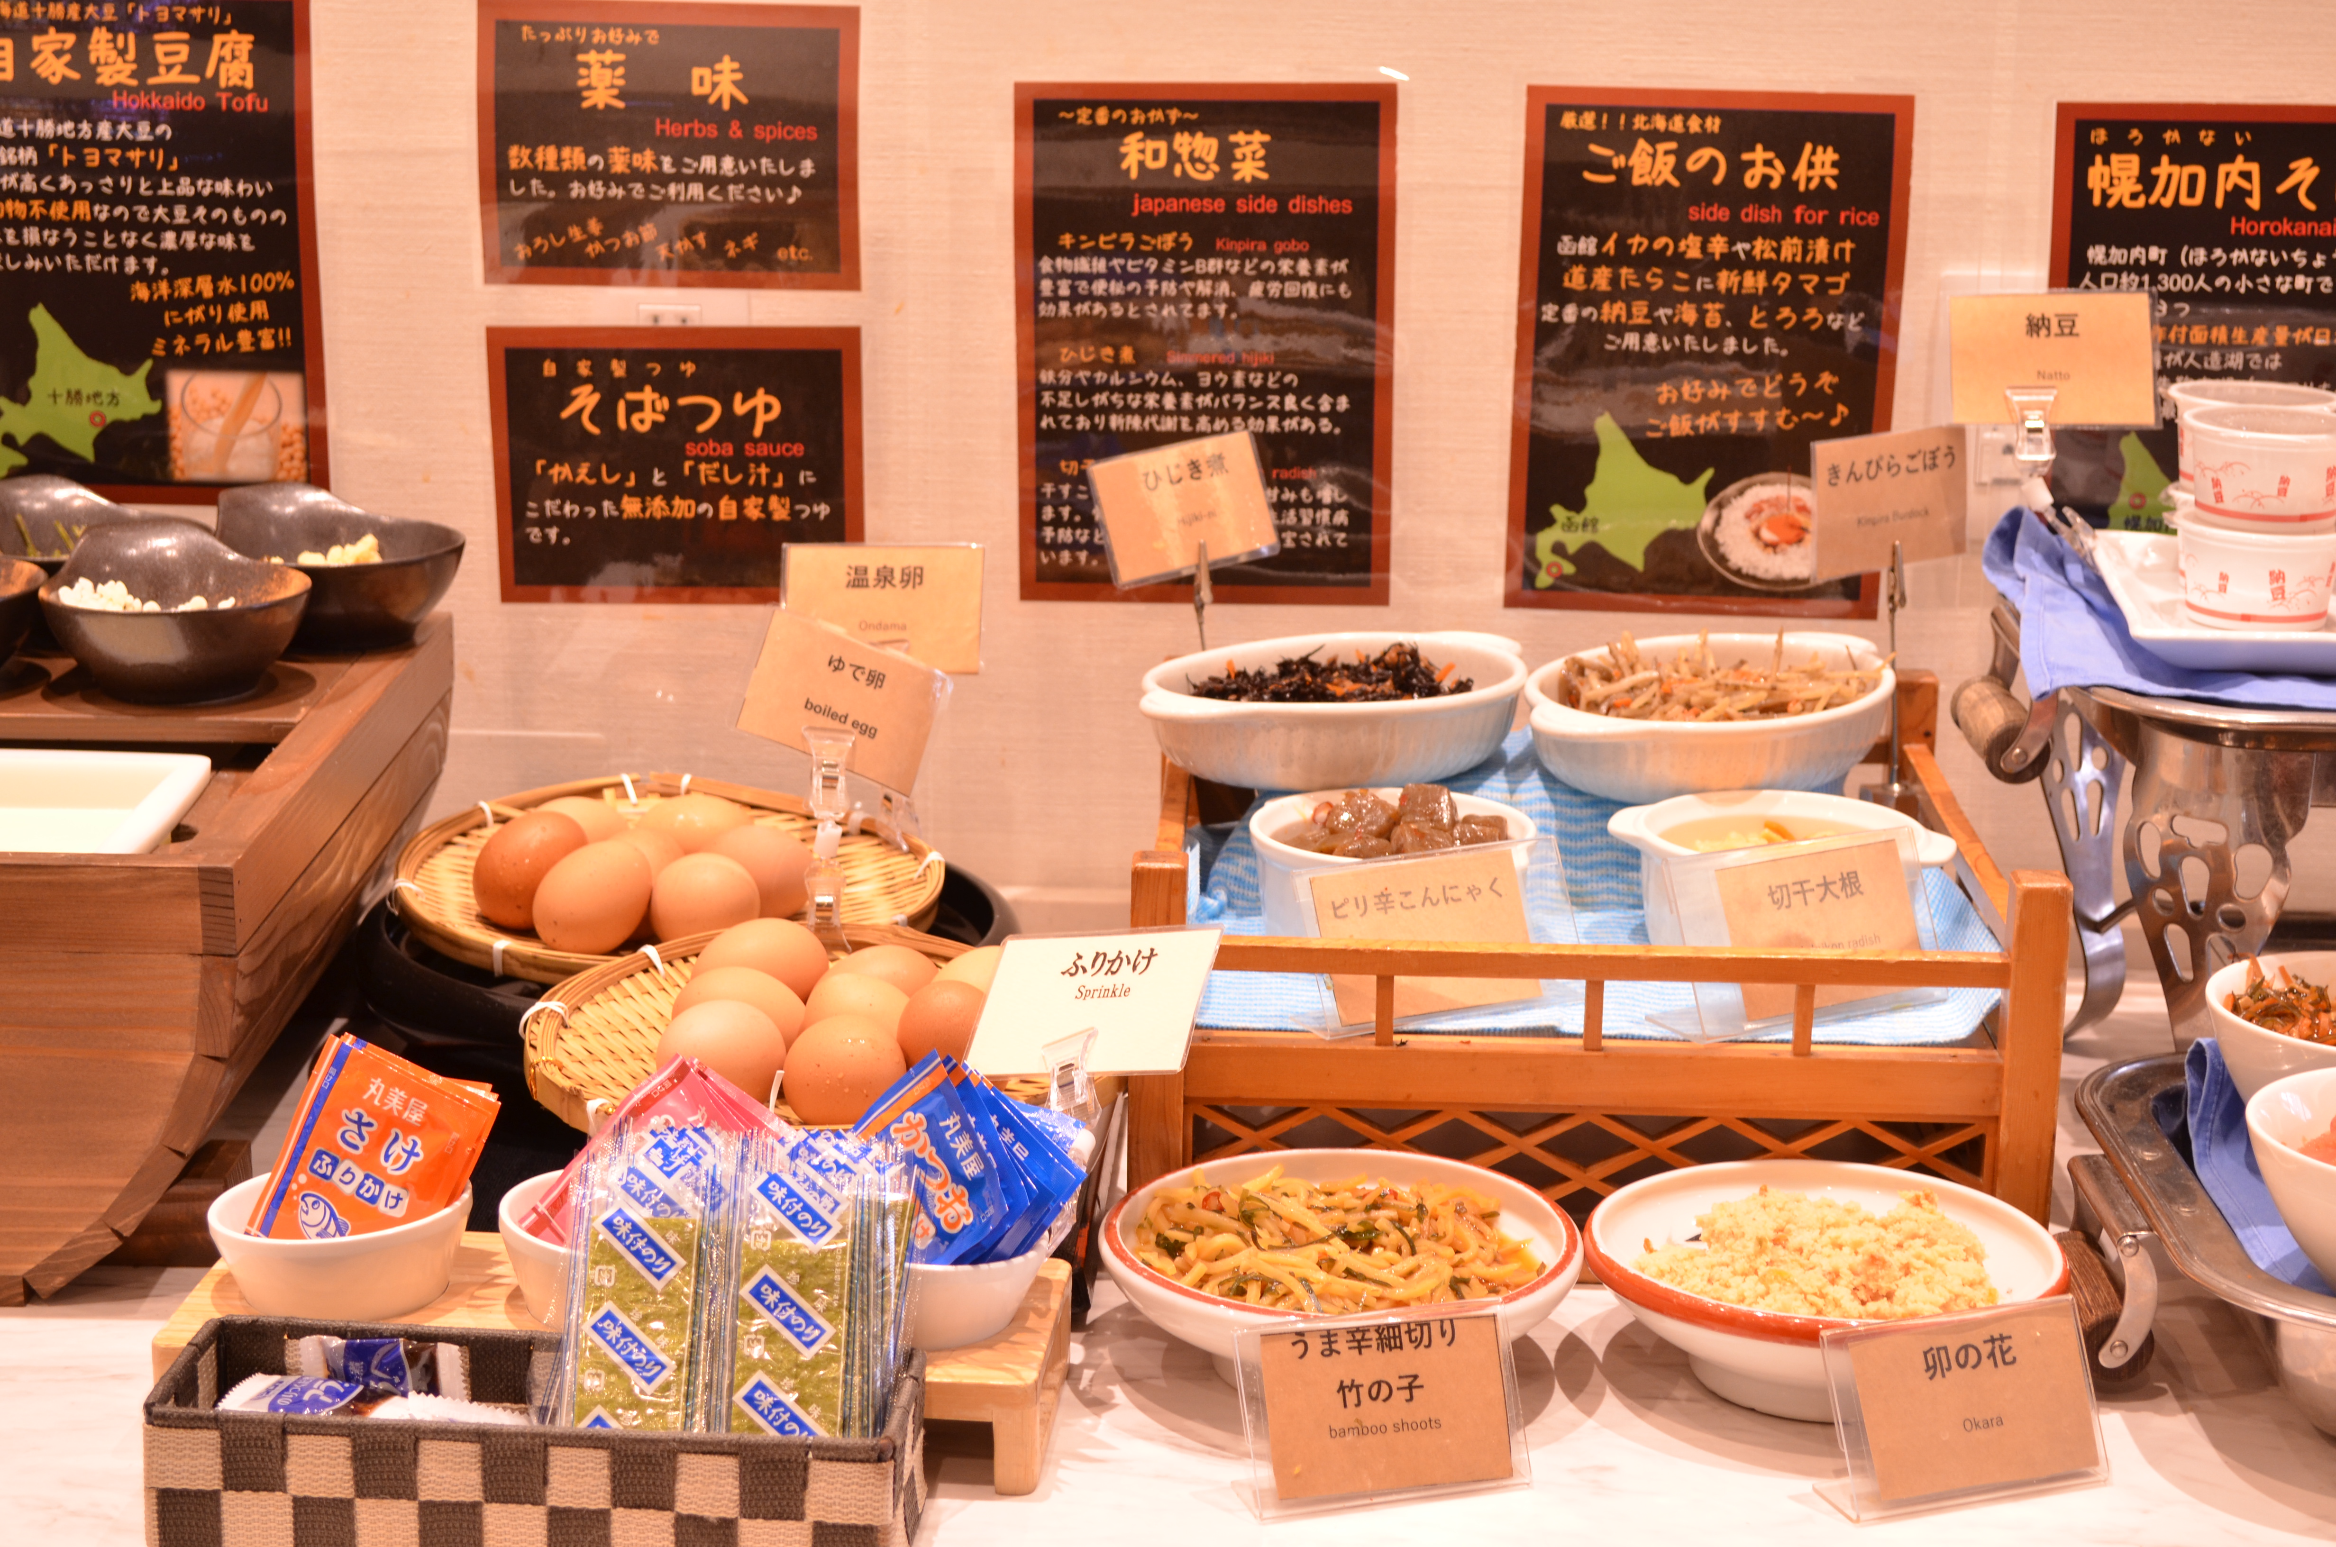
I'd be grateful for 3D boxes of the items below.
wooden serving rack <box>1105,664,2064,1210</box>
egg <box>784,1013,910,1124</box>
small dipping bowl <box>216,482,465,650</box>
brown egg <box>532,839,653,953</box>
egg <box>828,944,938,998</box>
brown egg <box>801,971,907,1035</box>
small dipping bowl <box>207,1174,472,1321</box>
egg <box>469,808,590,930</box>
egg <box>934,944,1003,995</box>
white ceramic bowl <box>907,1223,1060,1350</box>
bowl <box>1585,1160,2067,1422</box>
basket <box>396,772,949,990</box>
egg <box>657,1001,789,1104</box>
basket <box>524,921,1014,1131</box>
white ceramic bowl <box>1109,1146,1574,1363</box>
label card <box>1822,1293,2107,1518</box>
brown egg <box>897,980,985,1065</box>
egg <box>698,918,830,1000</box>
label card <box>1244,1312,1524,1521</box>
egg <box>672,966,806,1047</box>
[{"bbox_3d":[0.160,0.068,1.564,0.337,0.152,0.313,1,16,2],"label":"wooden serving rack"},{"bbox_3d":[-0.118,0.109,1.425,0.045,0.042,0.052,1,15,0],"label":"egg"},{"bbox_3d":[-0.354,-0.087,1.671,0.111,0.055,0.108,-3,16,-15],"label":"small dipping bowl"},{"bbox_3d":[-0.228,0.050,1.545,0.054,0.042,0.042,-40,0,-31],"label":"brown egg"},{"bbox_3d":[-0.111,0.083,1.495,0.050,0.042,0.045,1,15,0],"label":"egg"},{"bbox_3d":[-0.114,0.093,1.435,0.053,0.042,0.042,21,0,30],"label":"brown egg"},{"bbox_3d":[-0.276,0.158,1.303,0.089,0.036,0.089,1,15,0],"label":"small dipping bowl"},{"bbox_3d":[-0.258,0.040,1.579,0.055,0.043,0.043,-47,0,-23],"label":"egg"},{"bbox_3d":[-0.064,0.085,1.467,0.053,0.042,0.042,-7,0,-30],"label":"egg"},{"bbox_3d":[-0.080,0.165,1.286,0.089,0.036,0.089,1,15,0],"label":"white ceramic bowl"},{"bbox_3d":[0.227,0.185,1.346,0.165,0.047,0.165,1,16,0],"label":"bowl"},{"bbox_3d":[-0.204,0.053,1.608,0.226,0.034,0.226,1,18,0],"label":"basket"},{"bbox_3d":[-0.161,0.102,1.402,0.042,0.042,0.053,-12,0,36],"label":"egg"},{"bbox_3d":[-0.129,0.110,1.455,0.222,0.032,0.222,1,16,0],"label":"basket"},{"bbox_3d":[0.062,0.182,1.349,0.167,0.049,0.167,1,15,0],"label":"white ceramic bowl"},{"bbox_3d":[0.259,0.206,1.262,0.091,0.052,0.031,-5,17,-18],"label":"label card"},{"bbox_3d":[-0.083,0.097,1.460,0.043,0.044,0.050,1,15,0],"label":"brown egg"},{"bbox_3d":[-0.156,0.076,1.492,0.054,0.043,0.043,-11,0,-22],"label":"egg"},{"bbox_3d":[0.070,0.205,1.258,0.092,0.052,0.031,-4,16,-16],"label":"label card"},{"bbox_3d":[-0.159,0.090,1.444,0.053,0.042,0.042,9,0,39],"label":"egg"}]

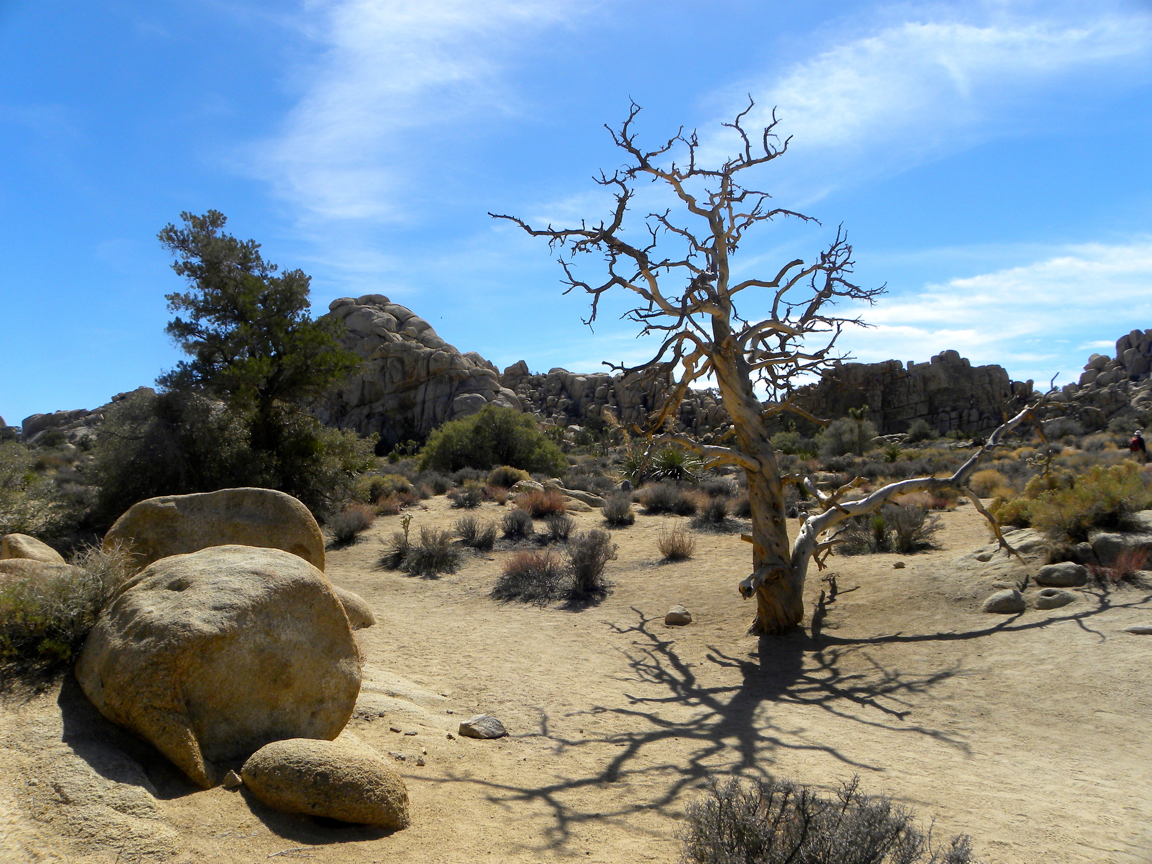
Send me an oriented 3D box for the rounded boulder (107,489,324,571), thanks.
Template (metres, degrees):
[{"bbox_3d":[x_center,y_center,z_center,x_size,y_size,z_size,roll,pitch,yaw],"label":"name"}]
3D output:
[{"bbox_3d":[-3.136,0.980,7.500,1.920,1.050,1.200,0,0,0],"label":"rounded boulder"}]

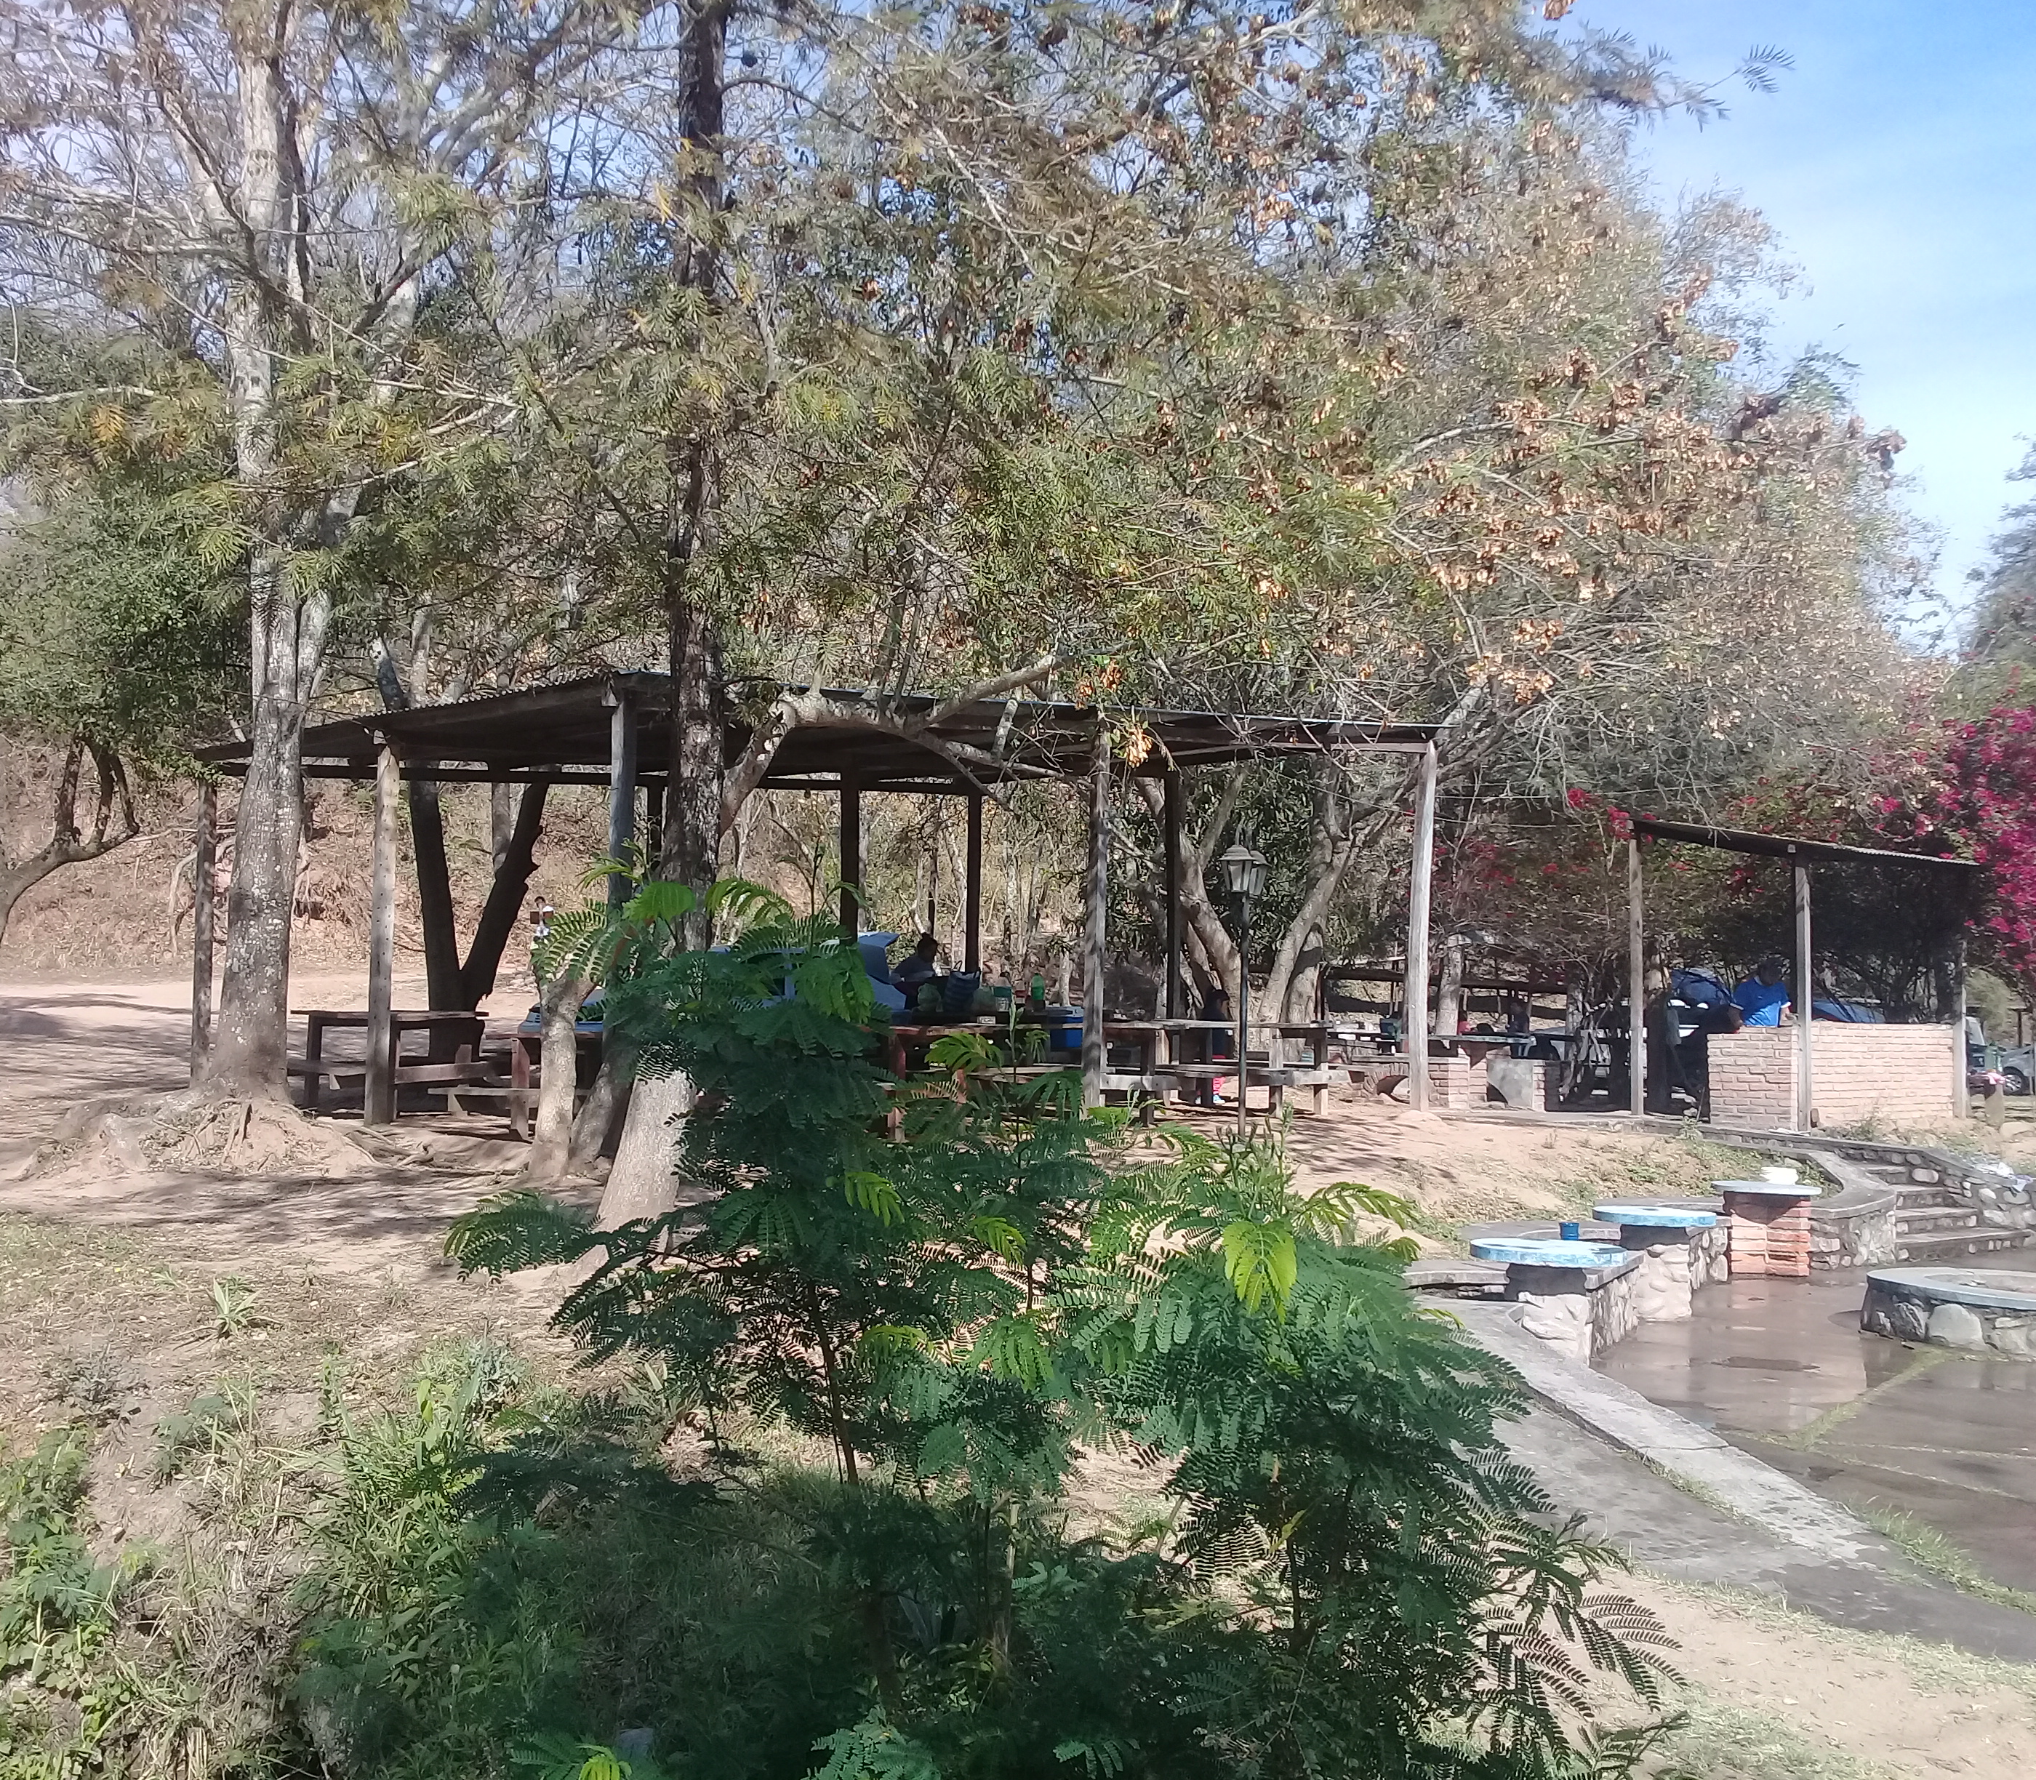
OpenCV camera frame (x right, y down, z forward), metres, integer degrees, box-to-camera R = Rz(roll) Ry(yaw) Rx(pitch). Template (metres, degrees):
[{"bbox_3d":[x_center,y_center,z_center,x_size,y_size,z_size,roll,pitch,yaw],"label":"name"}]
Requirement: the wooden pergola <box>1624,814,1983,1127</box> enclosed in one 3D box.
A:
[{"bbox_3d":[7.903,0.823,21.339,3.484,2.918,1.961,4,-4,-41],"label":"wooden pergola"}]

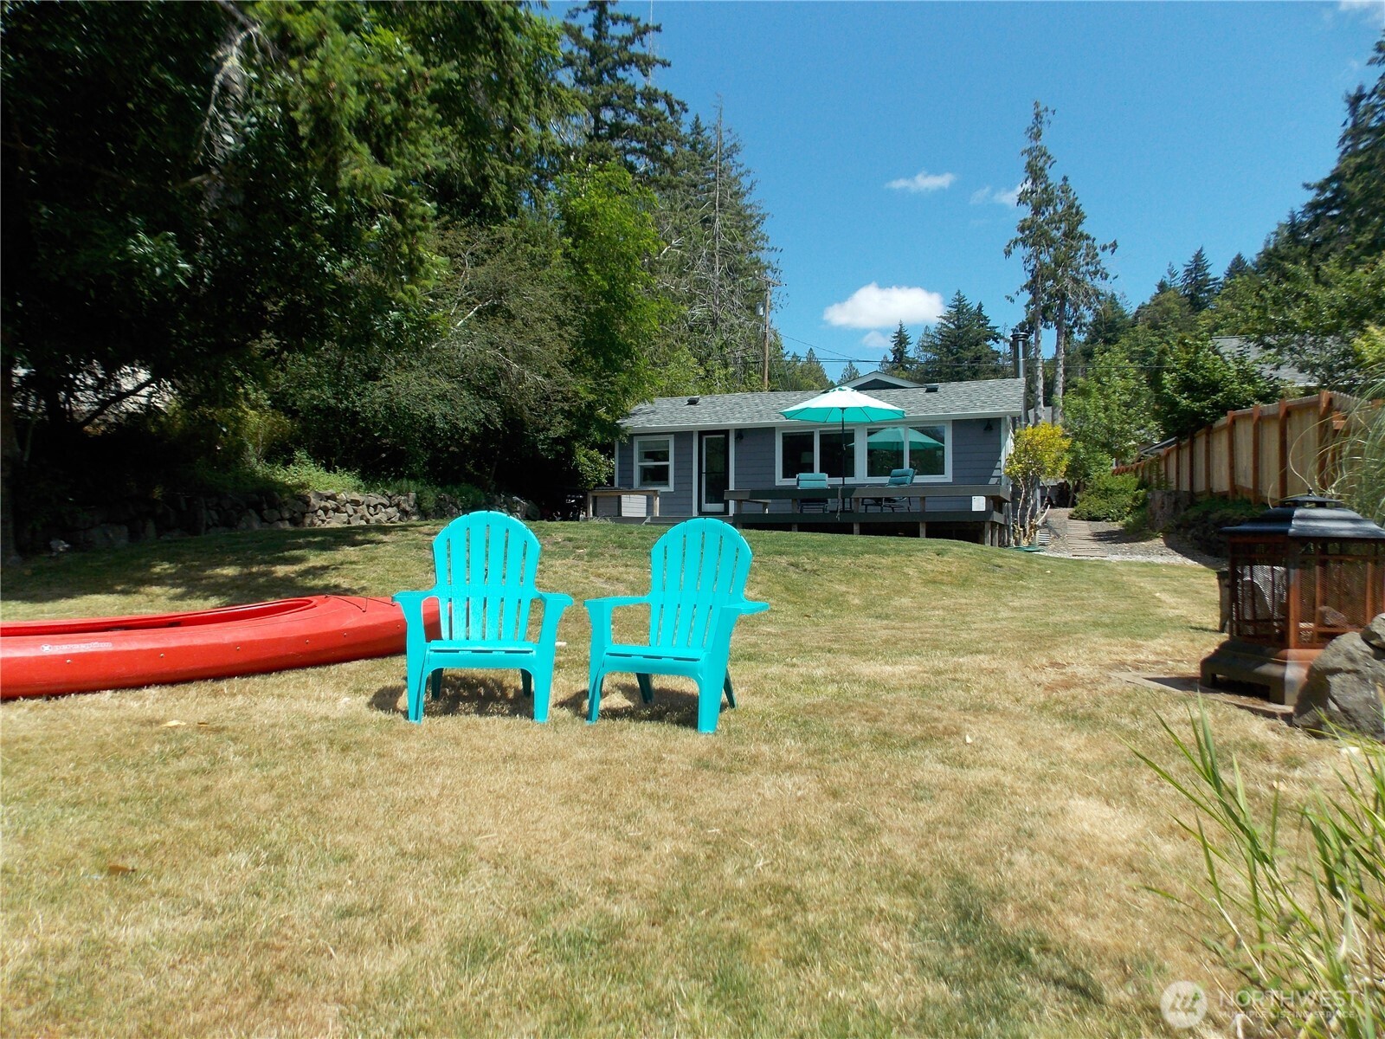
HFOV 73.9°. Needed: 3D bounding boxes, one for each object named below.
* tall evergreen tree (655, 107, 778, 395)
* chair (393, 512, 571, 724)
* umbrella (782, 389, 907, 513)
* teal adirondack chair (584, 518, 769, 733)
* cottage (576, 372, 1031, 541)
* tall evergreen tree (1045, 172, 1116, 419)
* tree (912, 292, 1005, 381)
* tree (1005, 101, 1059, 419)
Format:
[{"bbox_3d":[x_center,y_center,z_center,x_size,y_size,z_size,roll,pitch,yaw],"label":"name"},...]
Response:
[{"bbox_3d":[1.293,-11.947,50.000,6.600,20.961,6.600,0,-1,0],"label":"tall evergreen tree"},{"bbox_3d":[-0.948,0.404,4.200,0.780,0.890,0.790,1,-1,-10],"label":"chair"},{"bbox_3d":[3.083,-1.446,18.800,2.600,2.570,2.600,0,-1,20],"label":"umbrella"},{"bbox_3d":[-0.070,0.429,4.190,0.780,0.890,0.790,1,-1,18],"label":"teal adirondack chair"},{"bbox_3d":[3.180,-1.666,23.100,9.900,4.600,9.800,0,-1,20],"label":"cottage"},{"bbox_3d":[19.336,-8.838,46.000,3.600,16.668,3.600,0,-1,0],"label":"tall evergreen tree"},{"bbox_3d":[20.995,-9.642,72.000,7.400,16.356,7.400,0,-1,0],"label":"tree"},{"bbox_3d":[17.010,-10.707,46.000,2.900,20.394,2.900,0,-1,0],"label":"tree"}]

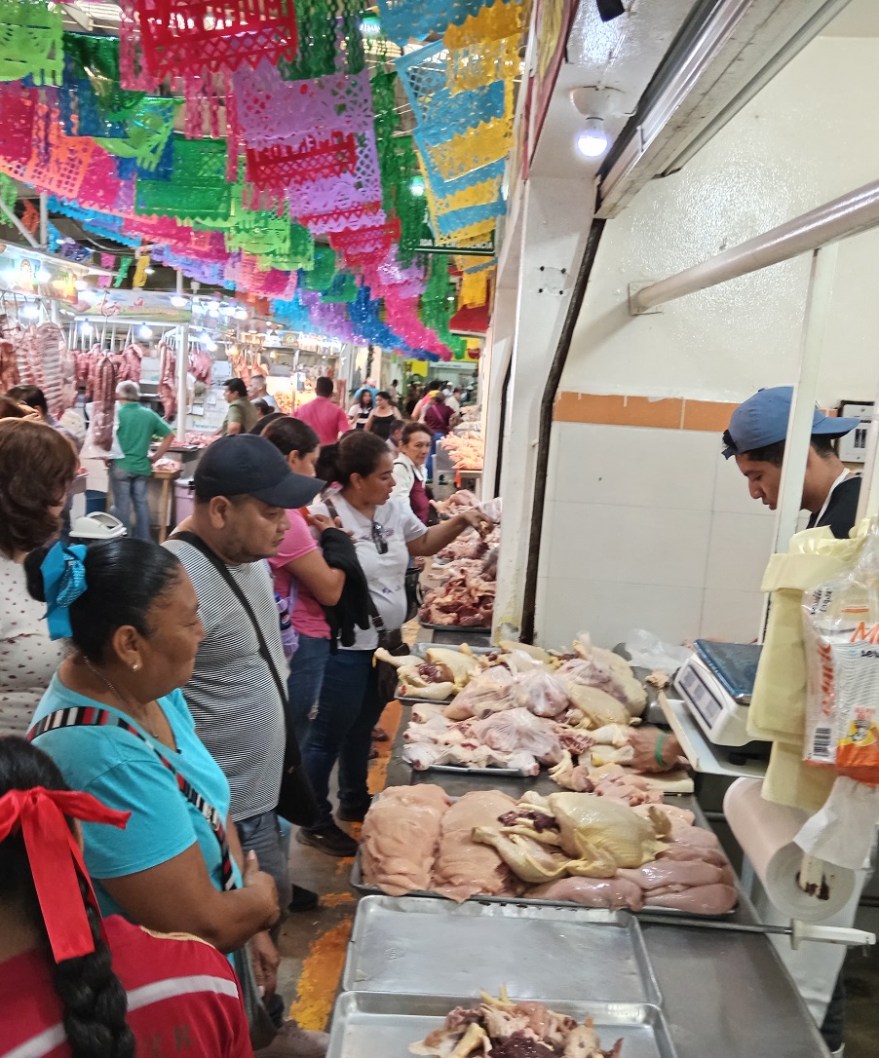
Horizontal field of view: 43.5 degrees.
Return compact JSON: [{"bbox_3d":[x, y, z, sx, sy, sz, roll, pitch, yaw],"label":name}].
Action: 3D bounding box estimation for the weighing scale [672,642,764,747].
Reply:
[{"bbox_3d":[0.625,0.306,1.985,0.330,0.115,0.360,4,8,1],"label":"weighing scale"}]

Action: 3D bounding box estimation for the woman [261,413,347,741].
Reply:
[{"bbox_3d":[-0.436,0.478,3.437,0.400,1.620,0.460,2,8,-11],"label":"woman"}]

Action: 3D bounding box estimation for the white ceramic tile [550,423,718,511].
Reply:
[{"bbox_3d":[0.620,-0.194,3.490,0.500,0.250,0.010,4,8,1],"label":"white ceramic tile"}]

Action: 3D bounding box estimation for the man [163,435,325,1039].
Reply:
[{"bbox_3d":[-0.446,0.611,2.446,0.420,1.640,0.520,5,8,11],"label":"man"}]

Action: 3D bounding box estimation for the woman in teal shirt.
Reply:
[{"bbox_3d":[-0.434,0.774,1.640,0.400,1.550,0.480,1,8,-14],"label":"woman in teal shirt"}]

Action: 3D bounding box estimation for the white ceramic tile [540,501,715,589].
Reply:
[{"bbox_3d":[0.607,0.053,3.526,0.500,0.250,0.010,4,8,1],"label":"white ceramic tile"}]

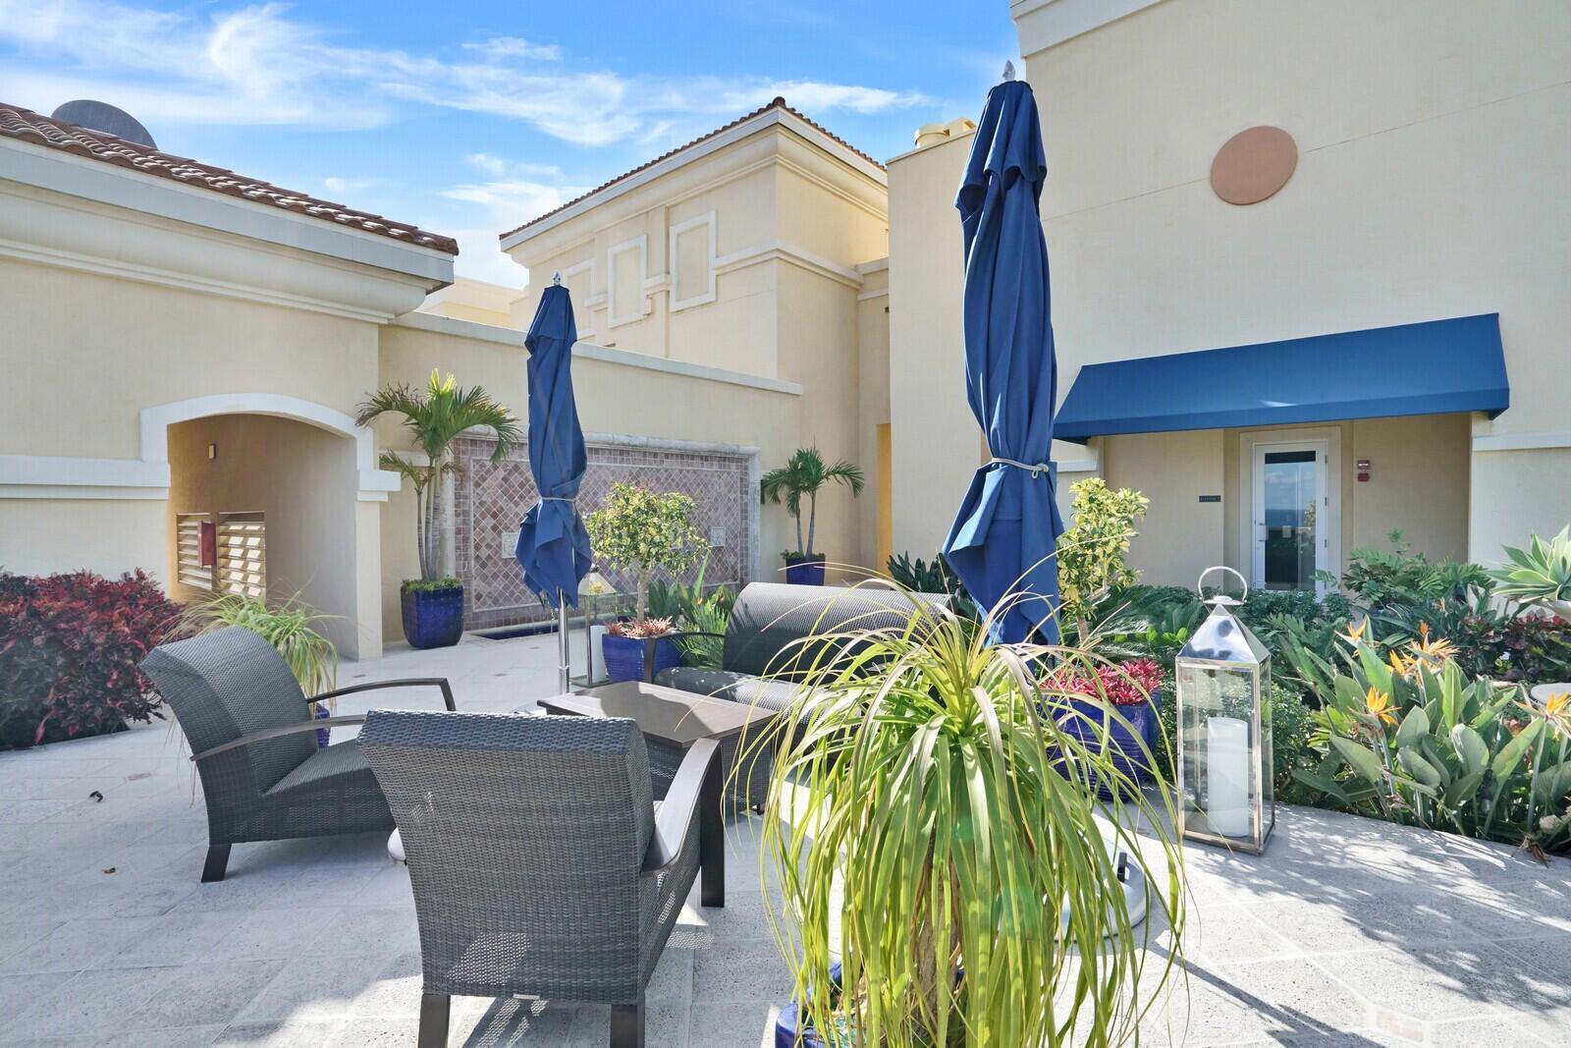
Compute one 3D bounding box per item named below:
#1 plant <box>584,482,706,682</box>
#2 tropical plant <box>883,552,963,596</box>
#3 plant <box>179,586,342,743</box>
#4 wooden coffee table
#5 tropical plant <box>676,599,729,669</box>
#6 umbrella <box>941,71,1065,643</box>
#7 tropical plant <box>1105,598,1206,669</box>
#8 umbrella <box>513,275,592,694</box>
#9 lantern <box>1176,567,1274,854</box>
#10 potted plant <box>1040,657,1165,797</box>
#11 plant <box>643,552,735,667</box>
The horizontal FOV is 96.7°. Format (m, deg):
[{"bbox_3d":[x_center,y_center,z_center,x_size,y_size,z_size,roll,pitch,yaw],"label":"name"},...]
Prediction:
[{"bbox_3d":[-1.069,0.503,5.335,0.920,1.640,0.920,0,1,0],"label":"plant"},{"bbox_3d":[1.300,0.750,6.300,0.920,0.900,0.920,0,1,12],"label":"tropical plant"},{"bbox_3d":[-2.866,0.867,3.822,0.720,1.000,0.720,-1,1,-37],"label":"plant"},{"bbox_3d":[-0.632,1.126,3.394,1.030,0.470,0.580,1,1,39],"label":"wooden coffee table"},{"bbox_3d":[-0.630,1.000,5.900,0.660,0.700,0.660,0,1,0],"label":"tropical plant"},{"bbox_3d":[0.865,-0.194,2.596,0.450,2.950,0.450,0,1,0],"label":"umbrella"},{"bbox_3d":[2.520,0.900,4.750,0.840,0.760,0.840,0,1,28],"label":"tropical plant"},{"bbox_3d":[-1.500,-0.120,4.550,0.500,2.980,0.500,0,1,-18],"label":"umbrella"},{"bbox_3d":[1.916,0.765,3.030,0.300,1.160,0.300,1,1,44],"label":"lantern"},{"bbox_3d":[1.665,1.010,3.670,0.550,0.660,0.550,0,1,37],"label":"potted plant"},{"bbox_3d":[-0.751,0.753,5.581,0.780,1.020,0.750,0,1,0],"label":"plant"}]

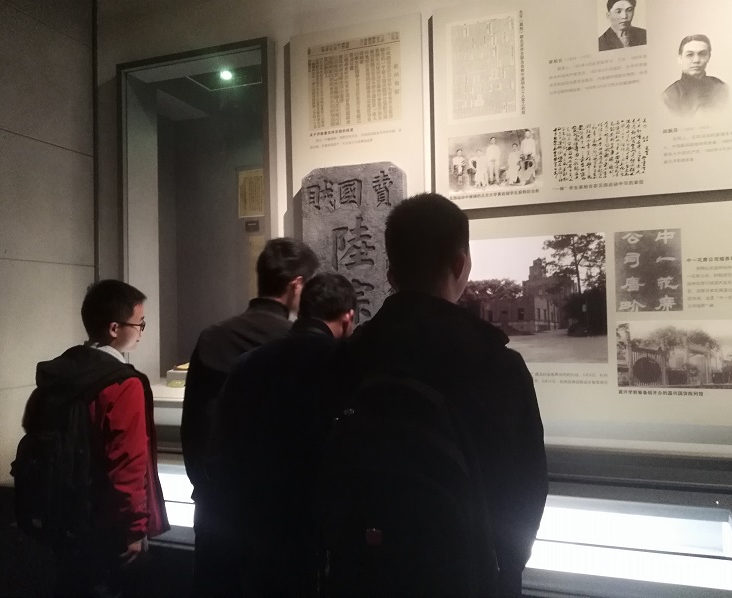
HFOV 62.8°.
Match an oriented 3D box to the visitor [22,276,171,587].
[{"bbox_3d":[-0.848,0.769,1.922,0.470,1.650,0.370,-2,-2,42],"label":"visitor"}]

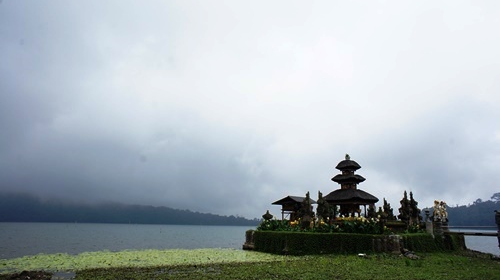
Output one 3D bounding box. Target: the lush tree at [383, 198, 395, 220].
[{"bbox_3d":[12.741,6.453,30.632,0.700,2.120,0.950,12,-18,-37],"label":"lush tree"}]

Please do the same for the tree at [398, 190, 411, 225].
[{"bbox_3d":[11.609,5.120,24.981,1.000,2.650,0.700,12,-18,-37],"label":"tree"}]

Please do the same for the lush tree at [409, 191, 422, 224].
[{"bbox_3d":[12.815,5.335,25.829,1.000,2.590,0.700,12,-18,-37],"label":"lush tree"}]

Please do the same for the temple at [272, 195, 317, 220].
[{"bbox_3d":[3.824,5.884,28.446,2.750,2.260,2.750,12,-18,-37],"label":"temple"}]

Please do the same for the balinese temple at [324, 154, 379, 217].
[{"bbox_3d":[8.680,4.135,28.916,3.350,5.890,3.350,12,-18,-37],"label":"balinese temple"}]

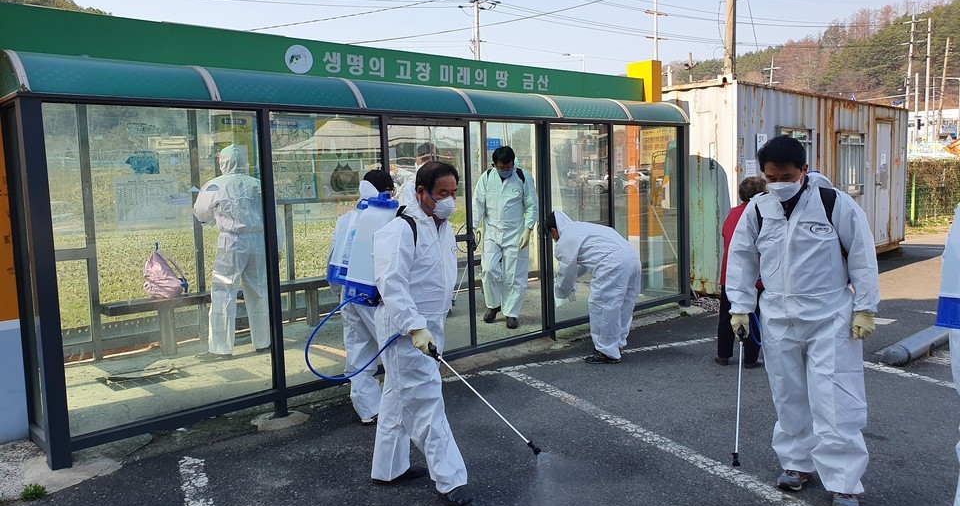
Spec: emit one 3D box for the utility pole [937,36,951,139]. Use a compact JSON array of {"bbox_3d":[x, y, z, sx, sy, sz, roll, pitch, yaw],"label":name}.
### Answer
[{"bbox_3d":[26.933,-7.993,42.150,0.300,9.316,0.300,2,5,0],"label":"utility pole"}]

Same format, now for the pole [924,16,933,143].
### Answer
[{"bbox_3d":[28.048,-9.166,45.145,0.300,11.034,0.300,-2,5,0],"label":"pole"}]

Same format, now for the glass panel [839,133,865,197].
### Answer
[{"bbox_3d":[6.050,-1.430,11.750,0.100,1.050,1.250,3,7,43],"label":"glass panel"}]

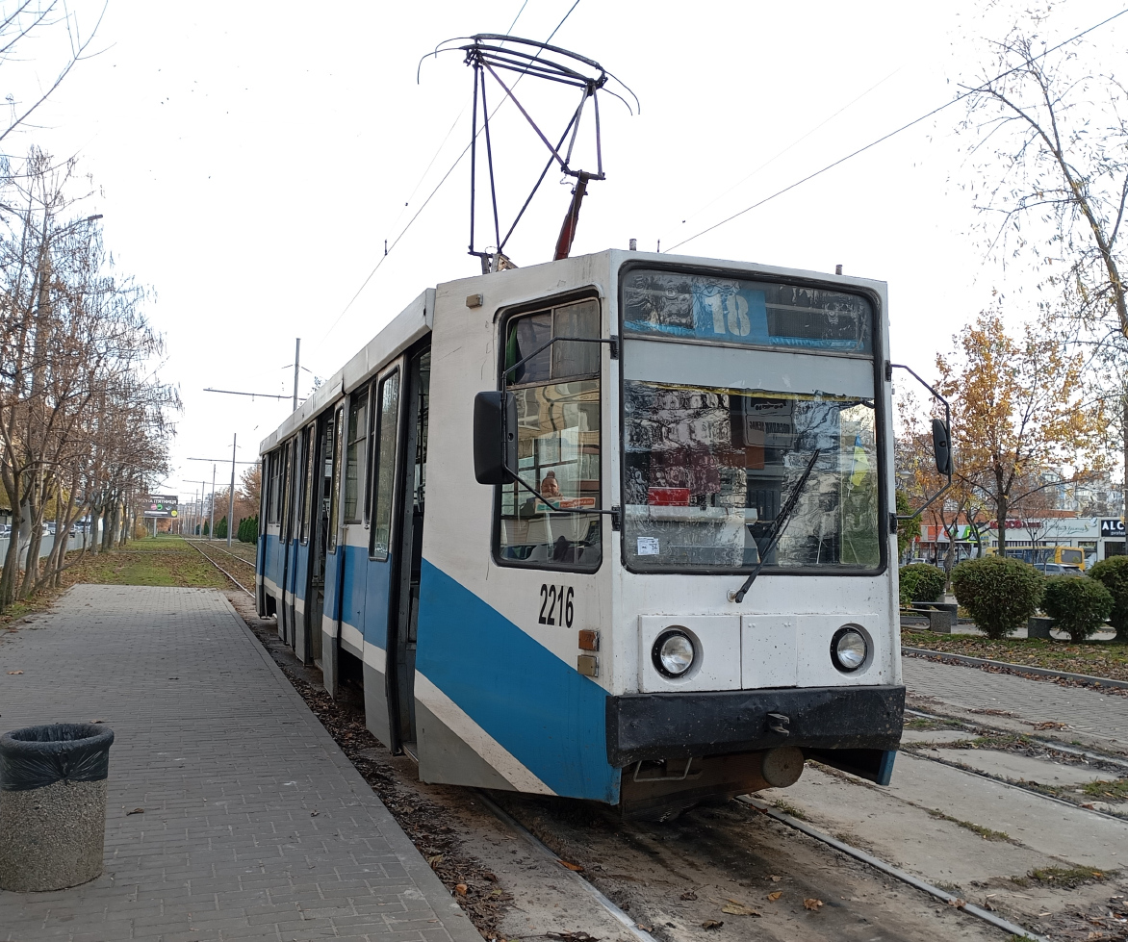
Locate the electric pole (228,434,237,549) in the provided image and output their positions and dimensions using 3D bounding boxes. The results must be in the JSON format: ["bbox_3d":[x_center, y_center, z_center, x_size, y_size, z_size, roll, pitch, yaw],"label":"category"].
[{"bbox_3d":[-27.980,1.647,85.708,0.300,9.700,0.300,4,-4,-21],"label":"electric pole"}]

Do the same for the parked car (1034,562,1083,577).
[{"bbox_3d":[29.492,6.381,62.000,1.760,1.480,4.400,3,-4,-17],"label":"parked car"}]

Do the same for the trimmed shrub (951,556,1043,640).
[{"bbox_3d":[8.051,2.377,18.850,1.671,1.486,1.671,4,-4,-21],"label":"trimmed shrub"}]

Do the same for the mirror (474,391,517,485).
[{"bbox_3d":[-0.320,-0.154,4.747,0.205,0.435,0.090,2,-4,1],"label":"mirror"}]

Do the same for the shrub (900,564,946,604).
[{"bbox_3d":[9.536,3.141,27.178,1.422,1.231,1.422,4,-4,-21],"label":"shrub"}]

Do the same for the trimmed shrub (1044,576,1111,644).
[{"bbox_3d":[9.454,2.555,18.650,1.271,1.210,1.271,4,-4,-21],"label":"trimmed shrub"}]

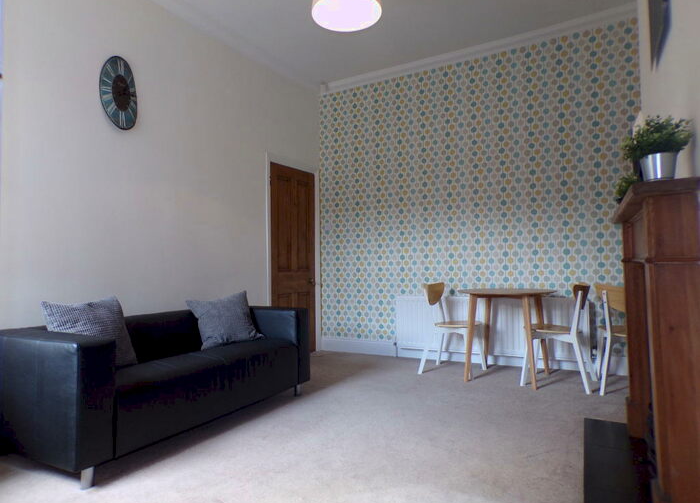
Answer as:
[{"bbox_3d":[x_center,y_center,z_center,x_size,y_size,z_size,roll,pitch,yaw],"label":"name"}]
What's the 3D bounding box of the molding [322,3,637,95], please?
[{"bbox_3d":[1.055,-2.002,5.003,3.480,0.110,0.100,-3,-3,31],"label":"molding"}]

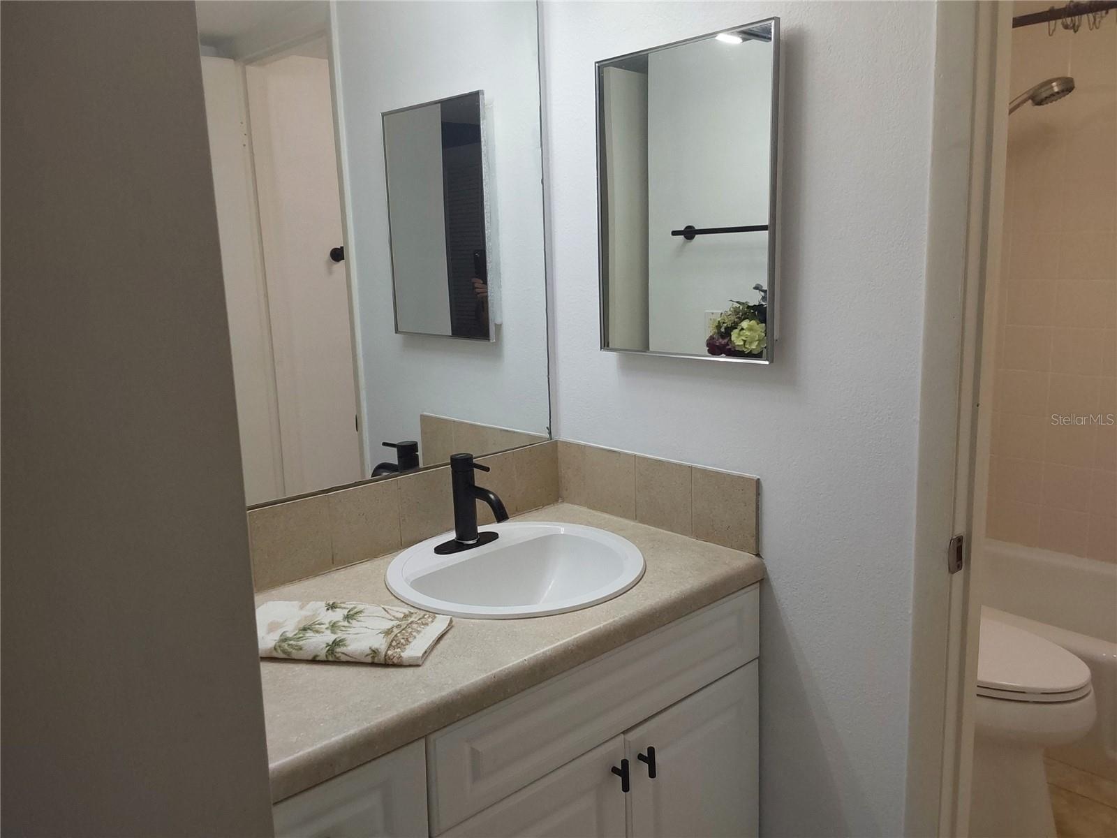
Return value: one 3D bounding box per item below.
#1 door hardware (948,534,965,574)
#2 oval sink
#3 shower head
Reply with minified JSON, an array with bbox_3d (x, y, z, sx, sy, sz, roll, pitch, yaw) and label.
[{"bbox_3d":[0.625,0.214,1.423,0.043,0.057,0.009,-11,14,-42],"label":"door hardware"},{"bbox_3d":[-0.078,0.348,1.697,0.485,0.165,0.468,-11,14,-42],"label":"oval sink"},{"bbox_3d":[1.358,-0.917,2.589,0.110,0.070,0.230,-11,-2,-42],"label":"shower head"}]

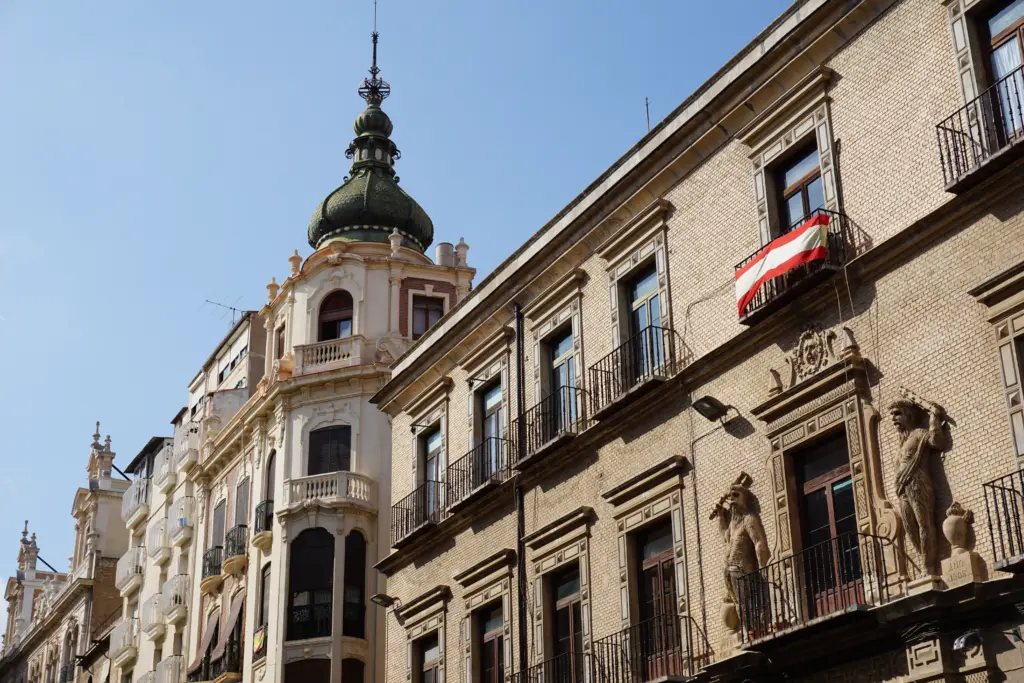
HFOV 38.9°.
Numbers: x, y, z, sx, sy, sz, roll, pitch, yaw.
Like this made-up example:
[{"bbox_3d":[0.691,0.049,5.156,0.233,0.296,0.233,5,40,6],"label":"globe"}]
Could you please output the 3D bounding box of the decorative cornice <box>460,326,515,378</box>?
[{"bbox_3d":[-0.612,0.257,33.255,0.232,0.310,2.408,11,-27,-25],"label":"decorative cornice"}]

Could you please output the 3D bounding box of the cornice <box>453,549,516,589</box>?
[{"bbox_3d":[-0.625,4.957,31.315,0.232,0.276,2.491,11,-27,-25],"label":"cornice"}]

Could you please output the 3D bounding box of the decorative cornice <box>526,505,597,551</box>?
[{"bbox_3d":[0.871,3.722,28.467,0.280,0.288,2.524,11,-27,-25],"label":"decorative cornice"}]

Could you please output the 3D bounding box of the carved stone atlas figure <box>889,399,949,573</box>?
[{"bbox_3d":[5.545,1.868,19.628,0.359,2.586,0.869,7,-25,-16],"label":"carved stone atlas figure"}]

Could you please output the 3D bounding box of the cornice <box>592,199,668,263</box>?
[{"bbox_3d":[2.306,-2.070,28.160,0.232,0.310,2.408,11,-27,-25],"label":"cornice"}]

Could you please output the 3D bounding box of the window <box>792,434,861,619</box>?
[{"bbox_3d":[4.715,2.764,21.517,0.240,2.840,1.474,11,-27,-25],"label":"window"}]

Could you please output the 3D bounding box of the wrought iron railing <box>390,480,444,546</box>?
[{"bbox_3d":[-2.186,4.120,34.389,0.520,1.009,2.165,11,-27,-25],"label":"wrought iron railing"}]

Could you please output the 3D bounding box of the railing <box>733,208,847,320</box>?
[{"bbox_3d":[4.393,-1.130,22.849,0.520,1.009,2.162,11,-27,-25],"label":"railing"}]

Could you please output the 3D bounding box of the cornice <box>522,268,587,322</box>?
[{"bbox_3d":[0.854,-0.912,30.696,0.232,0.310,2.408,11,-27,-25],"label":"cornice"}]

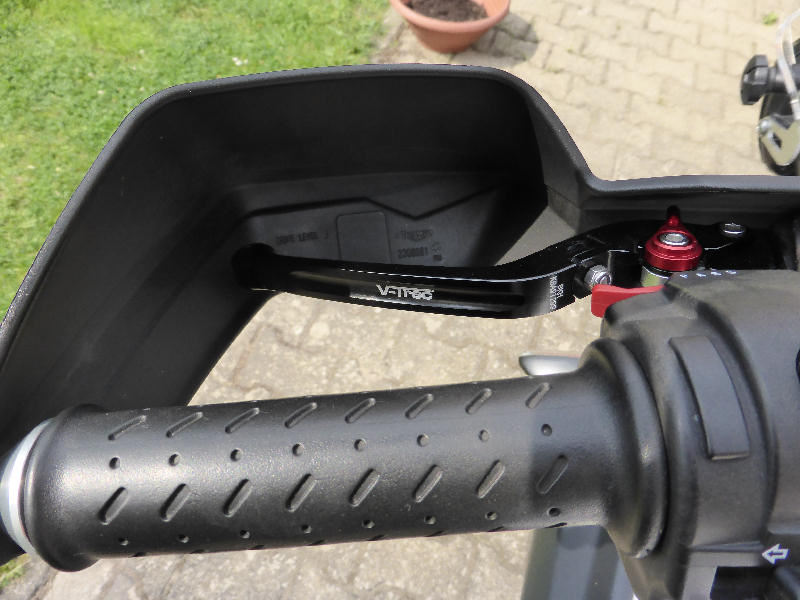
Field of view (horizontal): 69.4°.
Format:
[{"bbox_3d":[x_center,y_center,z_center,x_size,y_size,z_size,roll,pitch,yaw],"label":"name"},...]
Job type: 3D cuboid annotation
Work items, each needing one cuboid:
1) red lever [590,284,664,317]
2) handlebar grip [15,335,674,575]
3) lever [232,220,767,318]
[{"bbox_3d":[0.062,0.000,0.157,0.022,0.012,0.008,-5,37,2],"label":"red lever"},{"bbox_3d":[-0.014,0.039,0.135,0.130,0.048,0.048,-5,57,2],"label":"handlebar grip"},{"bbox_3d":[0.027,-0.011,0.201,0.183,0.022,0.041,-2,33,7],"label":"lever"}]

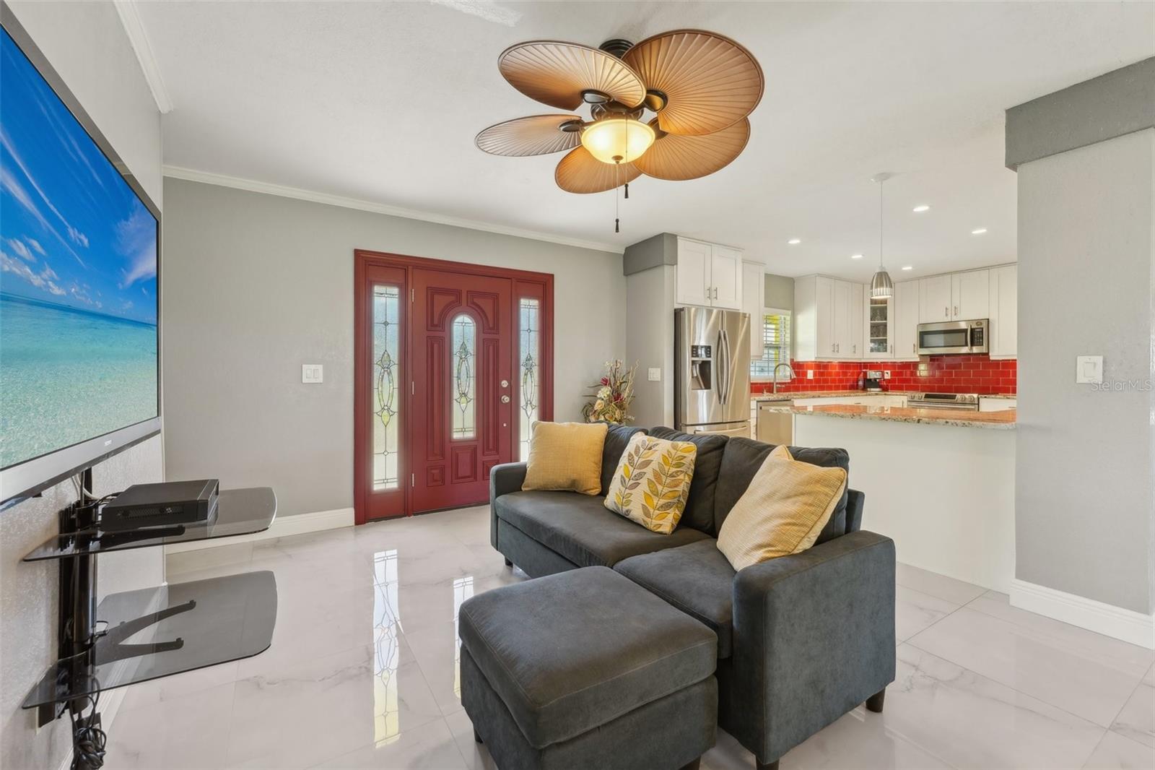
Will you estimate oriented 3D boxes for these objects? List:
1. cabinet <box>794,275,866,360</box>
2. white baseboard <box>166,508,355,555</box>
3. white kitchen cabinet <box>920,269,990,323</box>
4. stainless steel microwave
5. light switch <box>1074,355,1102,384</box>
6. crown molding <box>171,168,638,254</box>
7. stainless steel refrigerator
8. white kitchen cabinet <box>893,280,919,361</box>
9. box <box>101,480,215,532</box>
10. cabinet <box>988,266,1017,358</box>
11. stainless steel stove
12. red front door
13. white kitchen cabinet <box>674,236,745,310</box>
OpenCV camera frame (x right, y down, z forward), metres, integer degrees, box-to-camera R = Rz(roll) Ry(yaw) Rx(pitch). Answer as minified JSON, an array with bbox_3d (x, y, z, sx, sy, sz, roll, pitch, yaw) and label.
[{"bbox_3d":[3.534,-0.887,6.300,1.152,1.091,0.320,-1,1,-31],"label":"cabinet"},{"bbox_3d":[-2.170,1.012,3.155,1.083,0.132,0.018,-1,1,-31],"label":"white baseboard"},{"bbox_3d":[4.970,-1.124,5.872,0.320,0.608,0.743,-1,1,-31],"label":"white kitchen cabinet"},{"bbox_3d":[5.107,-0.630,6.056,0.400,0.420,0.762,-1,1,-32],"label":"stainless steel microwave"},{"bbox_3d":[2.234,-0.066,1.958,0.008,0.118,0.074,-1,1,-32],"label":"light switch"},{"bbox_3d":[-1.053,-1.374,3.768,3.646,0.060,0.055,-1,1,-31],"label":"crown molding"},{"bbox_3d":[1.227,0.151,4.709,0.905,1.765,0.750,-1,1,-31],"label":"stainless steel refrigerator"},{"bbox_3d":[4.708,-0.889,6.317,0.320,1.091,0.285,-1,1,-31],"label":"white kitchen cabinet"},{"bbox_3d":[-1.274,0.365,1.400,0.224,0.064,0.303,-1,1,-33],"label":"box"},{"bbox_3d":[5.262,-0.876,5.385,0.320,1.091,0.400,-1,1,-31],"label":"cabinet"},{"bbox_3d":[4.952,0.540,5.953,0.700,0.915,0.760,-1,1,-32],"label":"stainless steel stove"},{"bbox_3d":[-0.995,0.051,3.965,0.900,2.040,0.050,-1,1,-31],"label":"red front door"},{"bbox_3d":[1.190,-1.087,4.759,0.925,0.640,0.610,-1,1,-31],"label":"white kitchen cabinet"}]

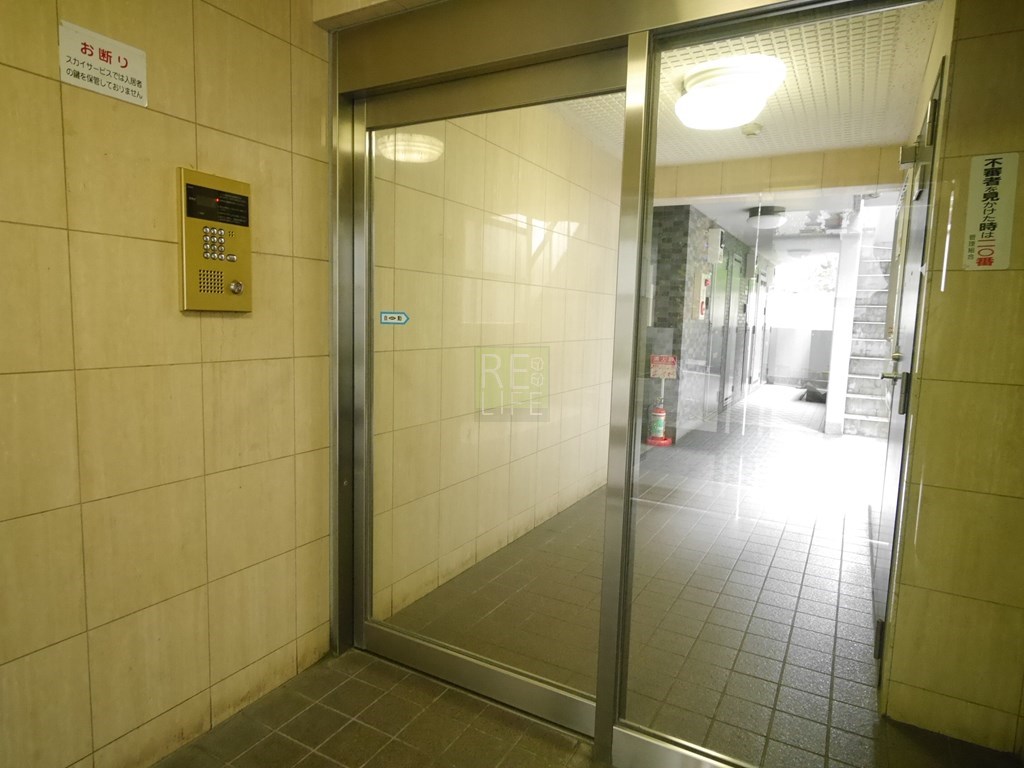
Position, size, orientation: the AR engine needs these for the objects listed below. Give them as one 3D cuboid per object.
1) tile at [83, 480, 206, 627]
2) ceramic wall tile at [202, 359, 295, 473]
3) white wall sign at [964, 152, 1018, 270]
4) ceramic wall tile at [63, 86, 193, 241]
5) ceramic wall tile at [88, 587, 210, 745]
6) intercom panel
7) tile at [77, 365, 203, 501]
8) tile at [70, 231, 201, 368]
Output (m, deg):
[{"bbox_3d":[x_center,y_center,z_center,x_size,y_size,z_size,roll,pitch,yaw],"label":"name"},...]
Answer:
[{"bbox_3d":[-0.903,0.407,1.476,0.010,0.302,0.295,5,7,30],"label":"tile"},{"bbox_3d":[-0.747,0.084,1.698,0.010,0.302,0.295,5,7,30],"label":"ceramic wall tile"},{"bbox_3d":[1.267,-0.453,1.567,0.098,0.297,0.004,5,7,30],"label":"white wall sign"},{"bbox_3d":[-0.875,-0.493,1.378,0.010,0.302,0.295,5,7,30],"label":"ceramic wall tile"},{"bbox_3d":[-0.913,0.707,1.509,0.010,0.302,0.295,5,7,30],"label":"ceramic wall tile"},{"bbox_3d":[-0.773,-0.363,1.547,0.025,0.345,0.188,5,7,30],"label":"intercom panel"},{"bbox_3d":[-0.894,0.107,1.444,0.010,0.302,0.295,5,7,30],"label":"tile"},{"bbox_3d":[-0.885,-0.193,1.411,0.010,0.302,0.295,5,7,30],"label":"tile"}]

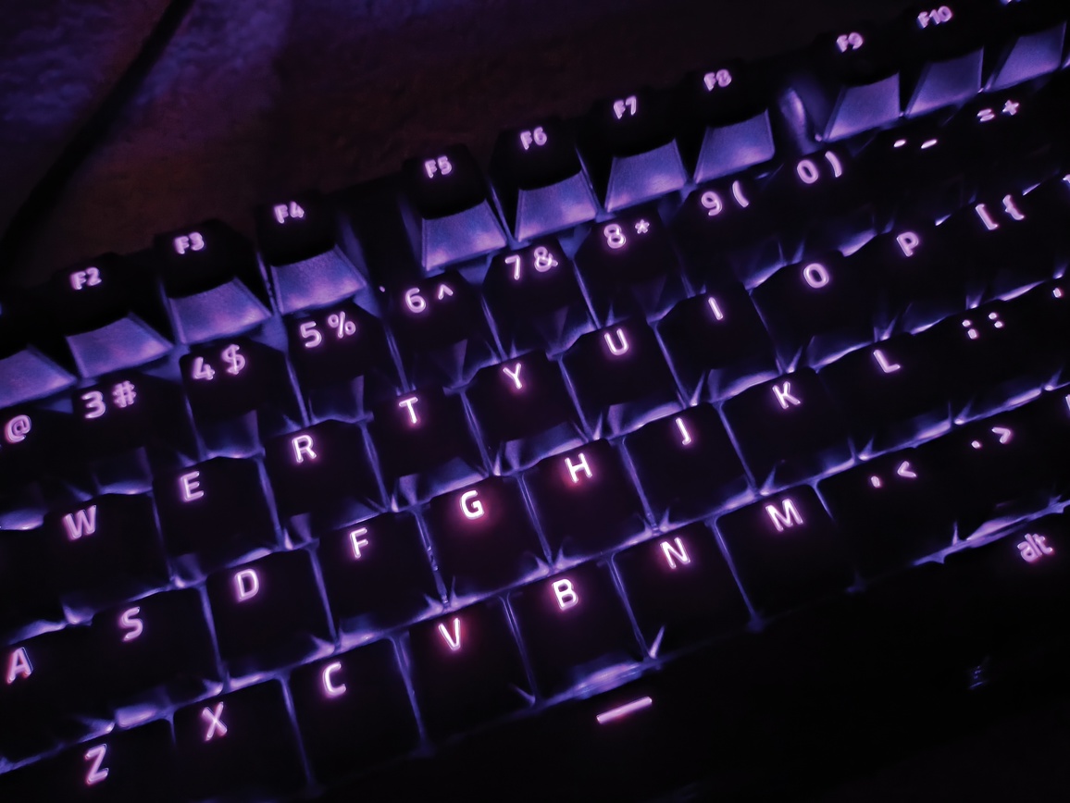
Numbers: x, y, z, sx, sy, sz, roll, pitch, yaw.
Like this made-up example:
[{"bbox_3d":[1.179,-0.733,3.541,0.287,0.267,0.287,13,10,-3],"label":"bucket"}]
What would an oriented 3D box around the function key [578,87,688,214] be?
[{"bbox_3d":[0.019,-0.051,0.153,0.018,0.011,0.018,-19,73,-5],"label":"function key"}]

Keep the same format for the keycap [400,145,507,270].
[{"bbox_3d":[-0.016,-0.038,0.148,0.018,0.011,0.018,-19,72,-6],"label":"keycap"}]

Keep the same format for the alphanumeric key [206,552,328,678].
[{"bbox_3d":[-0.045,0.035,0.128,0.018,0.008,0.018,-19,73,-5],"label":"alphanumeric key"}]

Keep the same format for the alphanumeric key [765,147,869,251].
[{"bbox_3d":[0.055,-0.038,0.148,0.018,0.011,0.018,-19,73,-5],"label":"alphanumeric key"}]

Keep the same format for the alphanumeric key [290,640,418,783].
[{"bbox_3d":[-0.030,0.049,0.123,0.018,0.009,0.018,-19,73,-5],"label":"alphanumeric key"}]

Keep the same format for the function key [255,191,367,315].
[{"bbox_3d":[-0.043,-0.029,0.147,0.018,0.011,0.018,-19,72,-5],"label":"function key"}]

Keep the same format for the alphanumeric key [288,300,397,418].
[{"bbox_3d":[-0.035,-0.008,0.139,0.018,0.011,0.018,-19,72,-5],"label":"alphanumeric key"}]

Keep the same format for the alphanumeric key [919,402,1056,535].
[{"bbox_3d":[0.078,0.011,0.132,0.018,0.008,0.018,-19,72,-5],"label":"alphanumeric key"}]

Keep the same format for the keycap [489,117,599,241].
[{"bbox_3d":[0.002,-0.045,0.150,0.018,0.011,0.018,-19,72,-6],"label":"keycap"}]

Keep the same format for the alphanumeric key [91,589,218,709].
[{"bbox_3d":[-0.063,0.040,0.125,0.018,0.008,0.018,-19,72,-5],"label":"alphanumeric key"}]

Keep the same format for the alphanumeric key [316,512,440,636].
[{"bbox_3d":[-0.027,0.029,0.129,0.018,0.009,0.018,-19,73,-5],"label":"alphanumeric key"}]

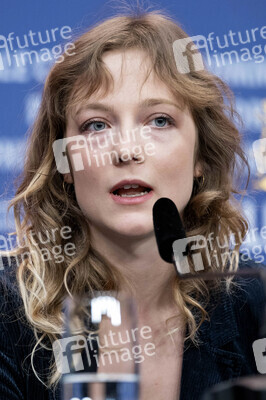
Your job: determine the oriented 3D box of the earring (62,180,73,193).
[{"bbox_3d":[-0.068,-0.014,2.420,0.011,0.013,0.002,0,0,14],"label":"earring"}]

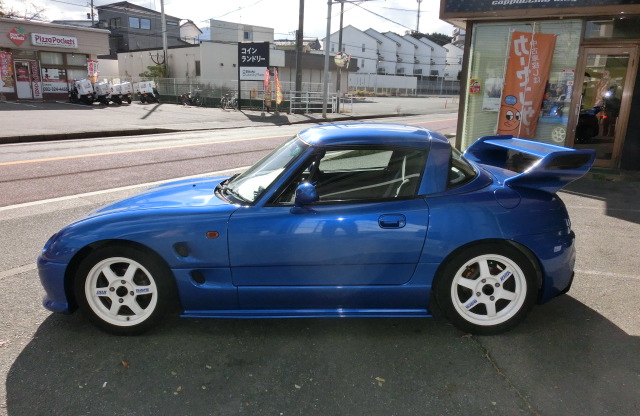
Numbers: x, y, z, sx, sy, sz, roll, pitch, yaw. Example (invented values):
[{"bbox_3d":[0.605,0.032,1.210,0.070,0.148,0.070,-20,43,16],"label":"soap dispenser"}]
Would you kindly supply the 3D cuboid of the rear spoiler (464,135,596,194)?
[{"bbox_3d":[1.259,-0.324,3.091,0.500,0.250,1.210,-1,13,2],"label":"rear spoiler"}]

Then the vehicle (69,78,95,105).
[{"bbox_3d":[-13.651,-6.651,26.455,1.720,1.420,0.630,10,17,30],"label":"vehicle"}]

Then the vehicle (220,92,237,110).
[{"bbox_3d":[-4.808,-5.621,24.396,0.550,1.030,1.720,-8,17,-32],"label":"vehicle"}]

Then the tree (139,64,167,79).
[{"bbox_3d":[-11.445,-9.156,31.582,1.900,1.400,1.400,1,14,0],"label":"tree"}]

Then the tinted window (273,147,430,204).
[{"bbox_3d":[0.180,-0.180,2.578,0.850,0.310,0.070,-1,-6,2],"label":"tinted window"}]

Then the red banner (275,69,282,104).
[{"bbox_3d":[-2.200,-6.440,24.500,0.450,1.850,0.200,3,15,5],"label":"red banner"}]

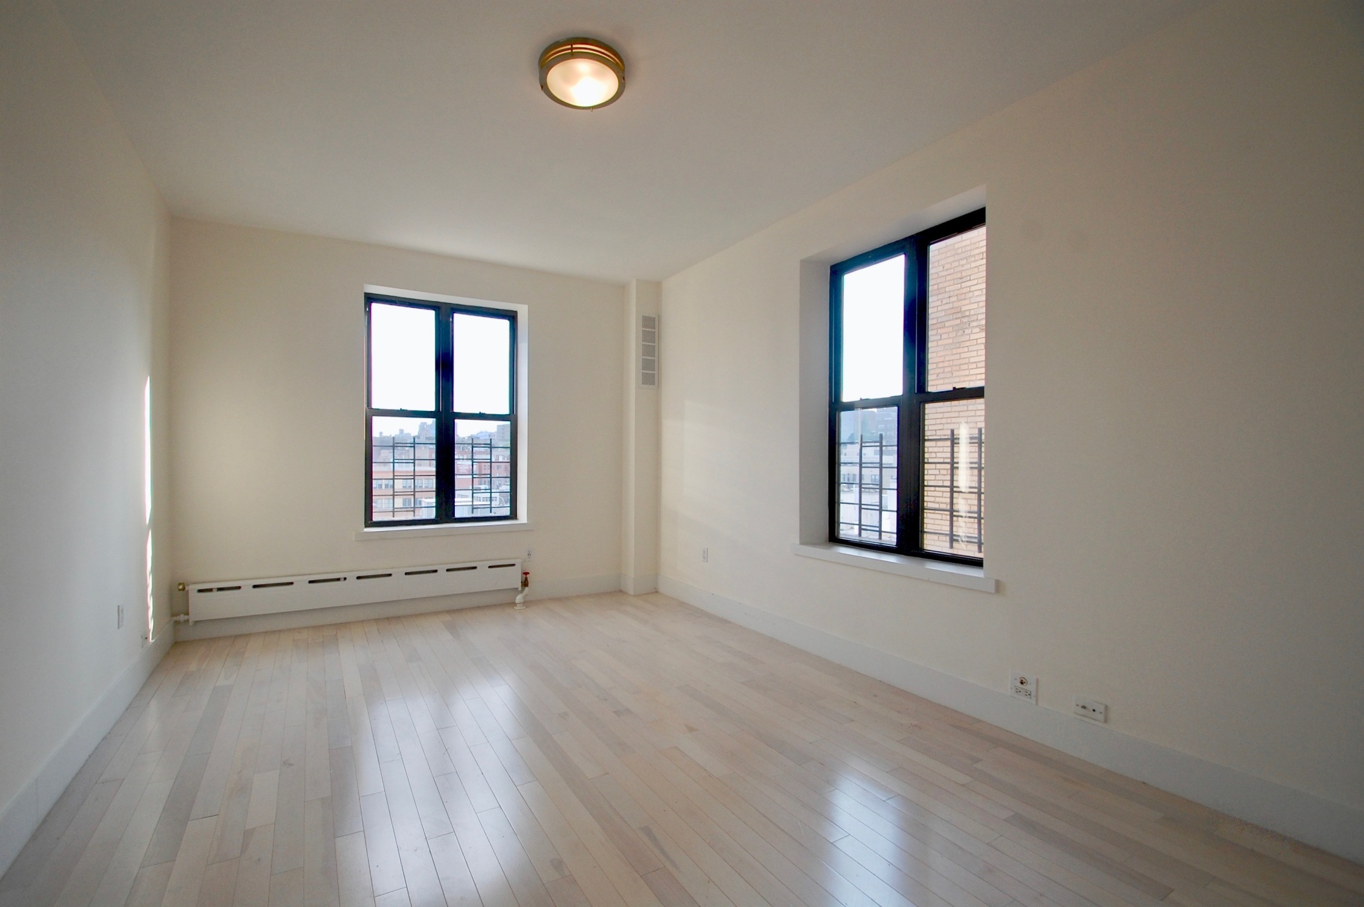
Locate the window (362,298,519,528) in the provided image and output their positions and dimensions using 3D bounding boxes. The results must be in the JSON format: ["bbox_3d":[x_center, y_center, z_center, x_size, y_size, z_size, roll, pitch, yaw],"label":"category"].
[{"bbox_3d":[-1.956,-0.330,4.689,1.153,1.808,0.090,0,0,-28],"label":"window"}]

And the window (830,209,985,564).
[{"bbox_3d":[1.312,-0.324,3.215,0.090,1.794,1.165,0,0,-33],"label":"window"}]

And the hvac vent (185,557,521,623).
[{"bbox_3d":[-2.254,0.975,4.169,2.086,0.231,0.110,0,0,-28],"label":"hvac vent"}]

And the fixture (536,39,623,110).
[{"bbox_3d":[-0.399,-1.510,2.287,0.348,0.075,0.348,0,0,0],"label":"fixture"}]

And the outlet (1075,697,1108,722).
[{"bbox_3d":[1.614,1.014,2.251,0.011,0.070,0.113,0,0,-33],"label":"outlet"}]

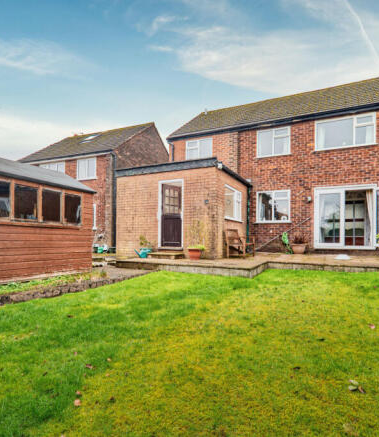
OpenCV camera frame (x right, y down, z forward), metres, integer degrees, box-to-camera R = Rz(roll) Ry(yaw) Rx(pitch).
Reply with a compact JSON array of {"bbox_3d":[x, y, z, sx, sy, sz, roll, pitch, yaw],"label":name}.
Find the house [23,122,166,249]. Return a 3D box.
[{"bbox_3d":[-5.000,-1.950,17.300,6.100,7.600,7.700,-1,-3,21],"label":"house"}]

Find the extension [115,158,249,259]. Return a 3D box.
[{"bbox_3d":[-0.120,-0.130,9.500,3.550,2.800,3.100,-1,-3,24],"label":"extension"}]

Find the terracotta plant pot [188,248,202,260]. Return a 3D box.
[{"bbox_3d":[0.147,0.968,7.300,0.340,0.310,0.340,0,-3,0],"label":"terracotta plant pot"}]

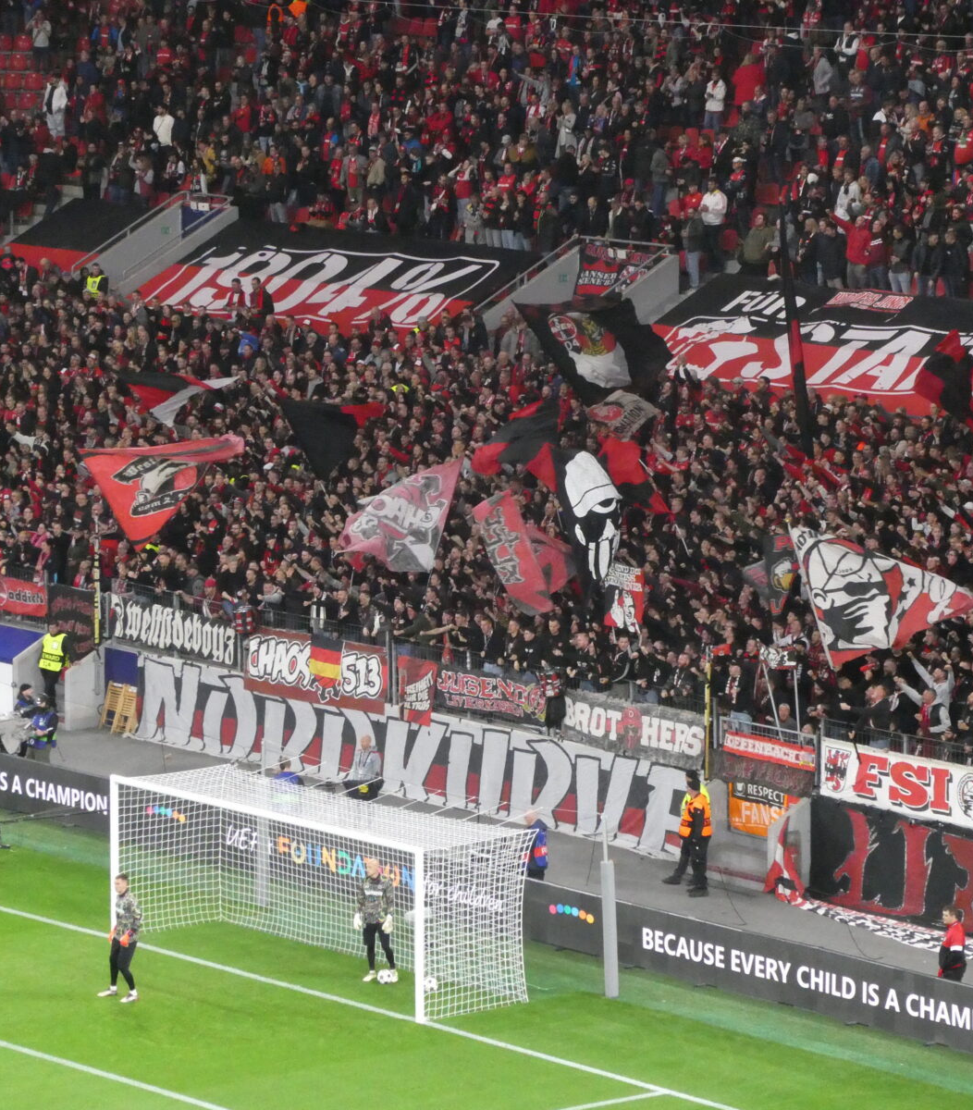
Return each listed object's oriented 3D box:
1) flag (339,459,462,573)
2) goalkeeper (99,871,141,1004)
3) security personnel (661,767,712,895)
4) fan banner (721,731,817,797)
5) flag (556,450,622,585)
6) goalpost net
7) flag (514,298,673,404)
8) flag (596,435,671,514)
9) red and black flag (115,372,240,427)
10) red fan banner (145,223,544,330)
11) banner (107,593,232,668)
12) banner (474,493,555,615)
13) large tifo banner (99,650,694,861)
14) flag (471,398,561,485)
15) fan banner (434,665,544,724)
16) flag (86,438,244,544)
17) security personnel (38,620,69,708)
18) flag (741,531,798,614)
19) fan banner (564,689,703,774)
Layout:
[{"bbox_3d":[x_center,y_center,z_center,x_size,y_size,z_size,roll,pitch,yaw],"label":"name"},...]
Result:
[{"bbox_3d":[-1.514,-0.681,101.476,2.000,1.950,0.400,2,8,17],"label":"flag"},{"bbox_3d":[-5.339,5.559,84.367,0.620,1.850,0.420,8,12,44],"label":"goalkeeper"},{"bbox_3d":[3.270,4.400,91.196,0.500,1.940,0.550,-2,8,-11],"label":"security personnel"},{"bbox_3d":[4.543,3.372,92.744,0.070,0.800,2.200,-7,11,-39],"label":"fan banner"},{"bbox_3d":[1.744,-0.633,97.300,1.100,2.250,0.450,3,8,21],"label":"flag"},{"bbox_3d":[-2.464,4.897,85.344,2.220,2.560,7.560,-6,10,-39],"label":"goalpost net"},{"bbox_3d":[1.947,-3.736,105.075,2.700,1.950,0.500,3,8,18],"label":"flag"},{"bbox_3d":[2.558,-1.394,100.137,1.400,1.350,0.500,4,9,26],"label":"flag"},{"bbox_3d":[-5.926,-3.013,111.000,2.350,1.000,0.600,2,8,12],"label":"red and black flag"},{"bbox_3d":[-3.341,-6.024,125.675,3.500,0.200,11.000,-36,27,-30],"label":"red fan banner"},{"bbox_3d":[-5.753,1.385,104.865,0.080,0.850,3.900,-6,10,-39],"label":"banner"},{"bbox_3d":[0.486,-0.030,98.932,1.500,2.100,0.400,2,8,17],"label":"banner"},{"bbox_3d":[-1.628,3.377,99.463,0.120,1.680,15.500,-6,10,-39],"label":"large tifo banner"},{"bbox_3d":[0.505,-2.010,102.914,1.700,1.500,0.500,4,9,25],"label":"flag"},{"bbox_3d":[0.049,2.391,98.224,0.070,0.700,2.950,-7,11,-39],"label":"fan banner"},{"bbox_3d":[-6.007,-1.214,107.281,2.800,1.950,0.450,2,8,15],"label":"flag"},{"bbox_3d":[-8.065,2.047,107.419,0.580,1.760,0.380,5,9,30],"label":"security personnel"},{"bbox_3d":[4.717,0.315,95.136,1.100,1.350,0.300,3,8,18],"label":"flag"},{"bbox_3d":[2.427,2.895,95.405,0.070,0.860,3.600,-7,11,-39],"label":"fan banner"}]

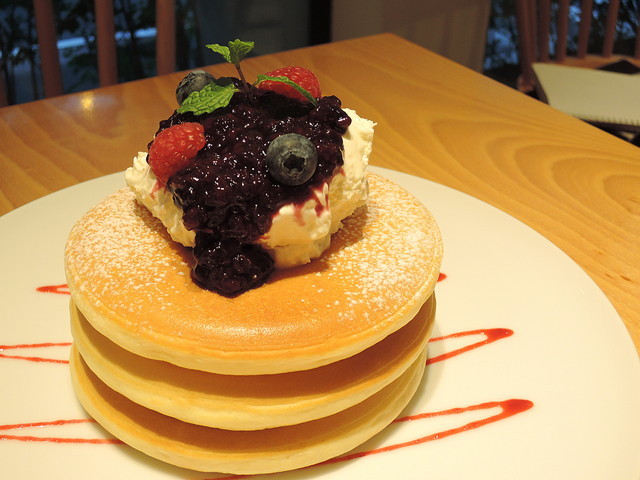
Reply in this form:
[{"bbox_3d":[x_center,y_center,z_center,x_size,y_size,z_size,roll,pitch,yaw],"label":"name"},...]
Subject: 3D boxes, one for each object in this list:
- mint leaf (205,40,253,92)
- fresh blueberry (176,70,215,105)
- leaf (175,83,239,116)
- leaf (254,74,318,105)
[{"bbox_3d":[-0.030,-0.059,0.278,0.017,0.015,0.011,0,29,0],"label":"mint leaf"},{"bbox_3d":[-0.043,-0.052,0.286,0.014,0.013,0.014,0,29,0],"label":"fresh blueberry"},{"bbox_3d":[-0.037,-0.046,0.275,0.022,0.005,0.013,-26,59,-28],"label":"leaf"},{"bbox_3d":[-0.011,-0.051,0.281,0.021,0.006,0.012,20,15,5],"label":"leaf"}]

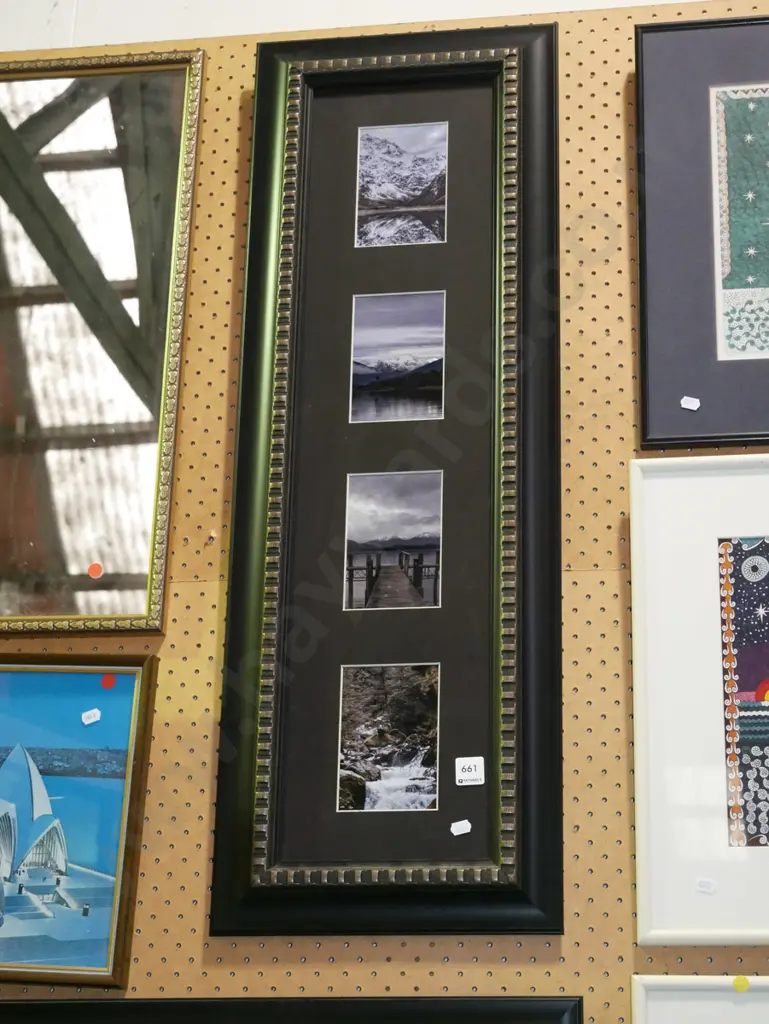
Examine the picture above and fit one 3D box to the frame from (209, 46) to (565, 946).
[{"bbox_3d":[0.011,-0.062,2.013,0.310,0.916,0.030,-2,-22,9],"label":"frame"}]

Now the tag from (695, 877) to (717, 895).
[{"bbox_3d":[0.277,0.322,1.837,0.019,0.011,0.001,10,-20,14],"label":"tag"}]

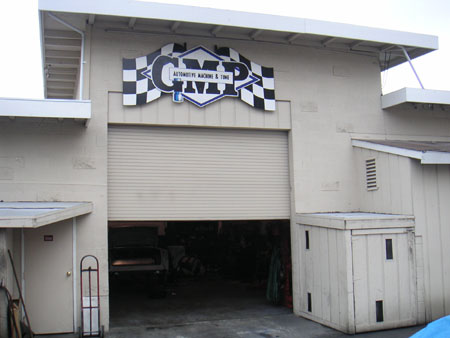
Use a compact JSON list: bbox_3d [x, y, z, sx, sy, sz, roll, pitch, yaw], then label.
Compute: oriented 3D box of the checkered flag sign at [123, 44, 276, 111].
[{"bbox_3d":[-0.436,-1.782,9.521,2.996,1.214,0.080,1,-5,-14],"label":"checkered flag sign"}]

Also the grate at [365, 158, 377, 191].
[{"bbox_3d":[2.832,0.106,9.597,0.050,0.570,0.360,1,-5,-16],"label":"grate"}]

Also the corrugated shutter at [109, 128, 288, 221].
[{"bbox_3d":[-0.419,0.073,9.580,3.582,1.830,0.070,1,-5,-14],"label":"corrugated shutter"}]

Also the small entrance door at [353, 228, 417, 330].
[{"bbox_3d":[2.648,1.843,8.155,1.240,1.565,0.060,1,-5,-17],"label":"small entrance door"}]

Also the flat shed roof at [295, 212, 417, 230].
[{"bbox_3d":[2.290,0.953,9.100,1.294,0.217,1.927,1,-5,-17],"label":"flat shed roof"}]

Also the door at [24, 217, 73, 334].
[{"bbox_3d":[-3.060,1.839,8.590,0.820,2.006,0.060,1,-5,-14],"label":"door"}]

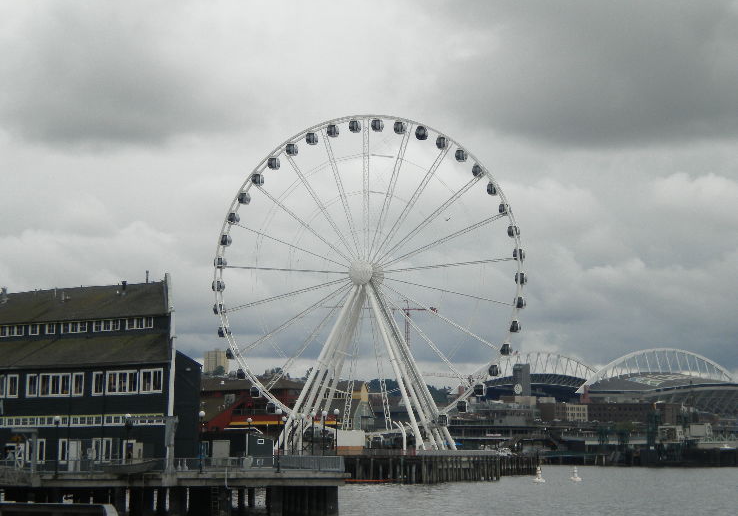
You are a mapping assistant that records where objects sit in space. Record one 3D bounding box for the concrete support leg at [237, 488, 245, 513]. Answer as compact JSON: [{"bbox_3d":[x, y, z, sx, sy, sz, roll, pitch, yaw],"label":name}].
[{"bbox_3d":[-10.835,20.194,190.000,0.580,2.600,0.580,-3,-5,30],"label":"concrete support leg"}]

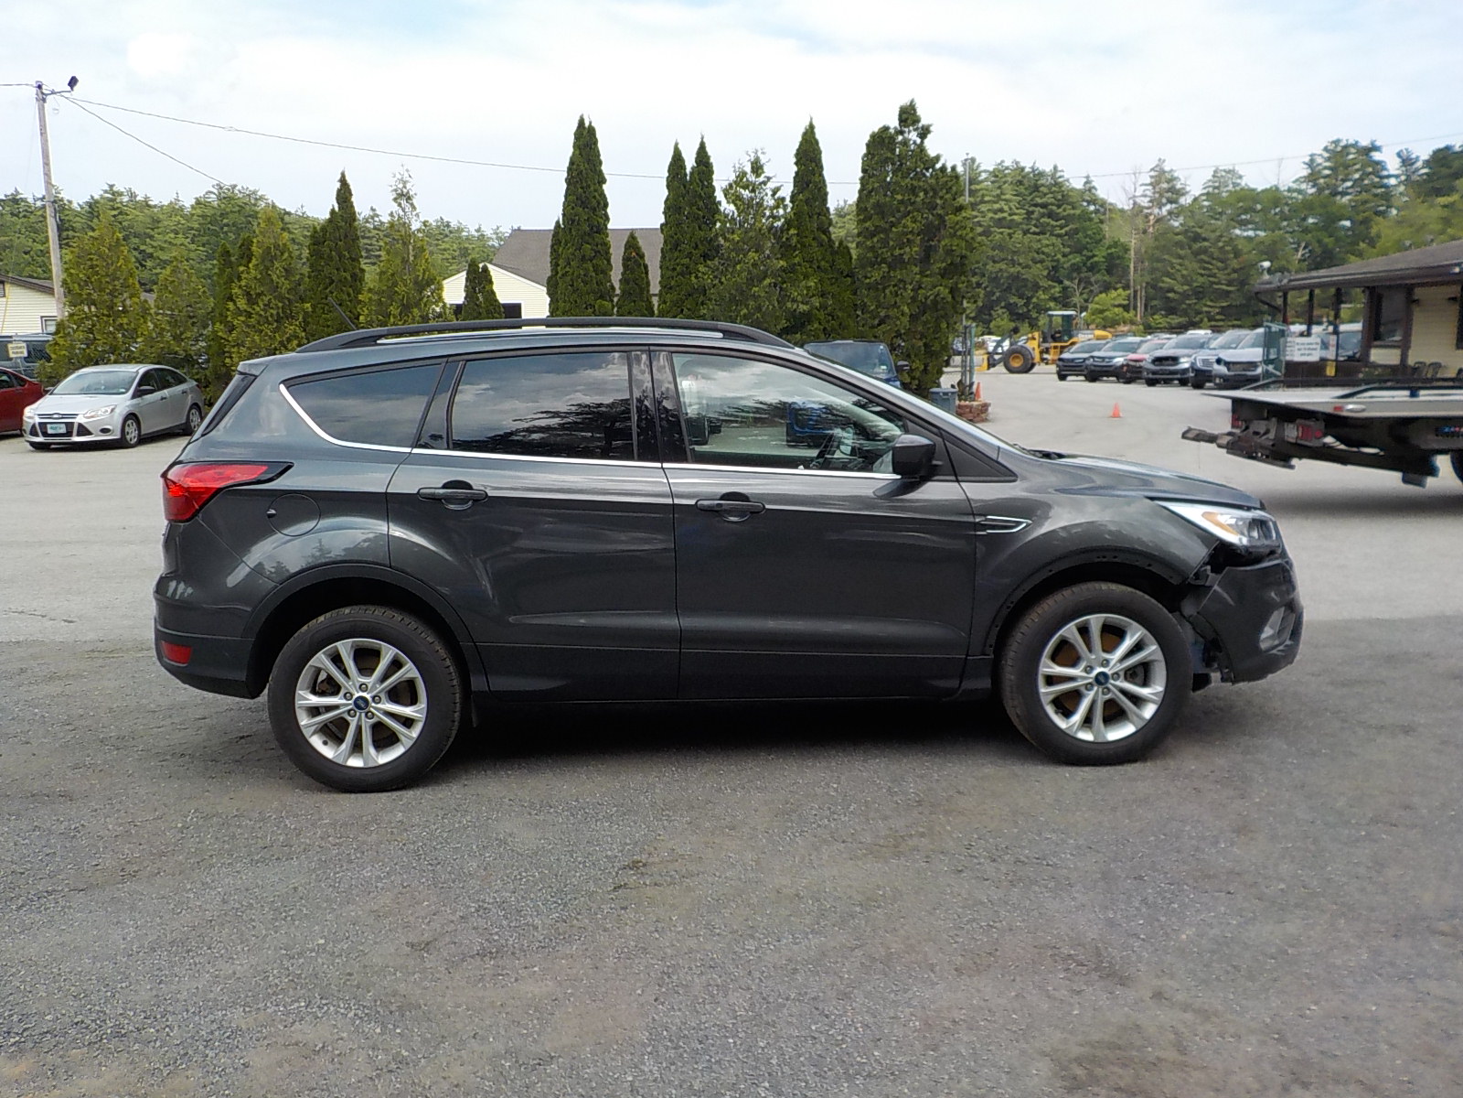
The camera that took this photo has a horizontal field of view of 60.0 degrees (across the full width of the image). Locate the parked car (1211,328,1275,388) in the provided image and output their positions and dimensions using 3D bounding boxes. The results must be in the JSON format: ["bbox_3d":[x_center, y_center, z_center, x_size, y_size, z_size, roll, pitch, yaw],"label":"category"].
[{"bbox_3d":[16.110,-5.564,37.231,4.850,1.770,1.970,-9,12,-39],"label":"parked car"}]

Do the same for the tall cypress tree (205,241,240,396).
[{"bbox_3d":[-11.523,-4.890,28.759,0.900,4.084,0.900,-1,9,0],"label":"tall cypress tree"}]

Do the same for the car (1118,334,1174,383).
[{"bbox_3d":[15.783,-6.809,45.852,4.500,1.600,1.820,-10,12,-43],"label":"car"}]

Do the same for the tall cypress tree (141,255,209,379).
[{"bbox_3d":[-12.067,-4.566,27.894,1.650,3.826,1.650,-1,9,0],"label":"tall cypress tree"}]

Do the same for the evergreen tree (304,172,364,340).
[{"bbox_3d":[-8.466,-5.432,27.767,1.450,5.446,1.450,-1,9,0],"label":"evergreen tree"}]

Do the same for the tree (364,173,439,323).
[{"bbox_3d":[-7.061,-5.458,27.767,1.800,5.444,1.800,-1,9,0],"label":"tree"}]

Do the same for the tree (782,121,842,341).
[{"bbox_3d":[1.685,-5.752,26.427,1.400,6.091,1.400,-1,9,0],"label":"tree"}]

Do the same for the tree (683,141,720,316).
[{"bbox_3d":[-0.572,-5.860,27.722,0.950,6.017,0.950,-1,9,0],"label":"tree"}]

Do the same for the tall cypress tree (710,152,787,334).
[{"bbox_3d":[0.368,-5.394,26.279,1.750,5.474,1.750,-1,9,0],"label":"tall cypress tree"}]

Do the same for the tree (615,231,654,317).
[{"bbox_3d":[-2.009,-4.670,26.794,0.950,3.959,0.950,-1,9,0],"label":"tree"}]

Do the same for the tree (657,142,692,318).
[{"bbox_3d":[-1.163,-5.808,27.729,0.950,5.933,0.950,-1,9,0],"label":"tree"}]

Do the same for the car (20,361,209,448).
[{"bbox_3d":[-11.508,-2.721,23.805,1.860,1.468,4.534,-1,9,0],"label":"car"}]

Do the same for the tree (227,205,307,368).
[{"bbox_3d":[-10.323,-5.185,28.309,1.800,4.769,1.800,-1,9,0],"label":"tree"}]

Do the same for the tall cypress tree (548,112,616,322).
[{"bbox_3d":[-3.113,-6.057,27.683,1.500,6.511,1.500,-1,9,0],"label":"tall cypress tree"}]

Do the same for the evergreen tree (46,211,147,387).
[{"bbox_3d":[-14.118,-5.104,28.312,2.450,4.732,2.450,-1,9,0],"label":"evergreen tree"}]

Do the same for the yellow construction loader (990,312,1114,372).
[{"bbox_3d":[15.689,-10.371,63.500,6.800,3.080,2.450,1,9,15],"label":"yellow construction loader"}]

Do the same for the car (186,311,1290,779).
[{"bbox_3d":[0.004,-0.130,5.408,4.530,1.690,1.900,-2,9,-3],"label":"car"}]

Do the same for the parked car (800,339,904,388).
[{"bbox_3d":[1.905,-2.734,21.544,1.830,1.670,4.350,0,9,4],"label":"parked car"}]

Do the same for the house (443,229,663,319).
[{"bbox_3d":[-7.921,-11.949,60.856,12.000,7.900,15.000,-1,9,0],"label":"house"}]

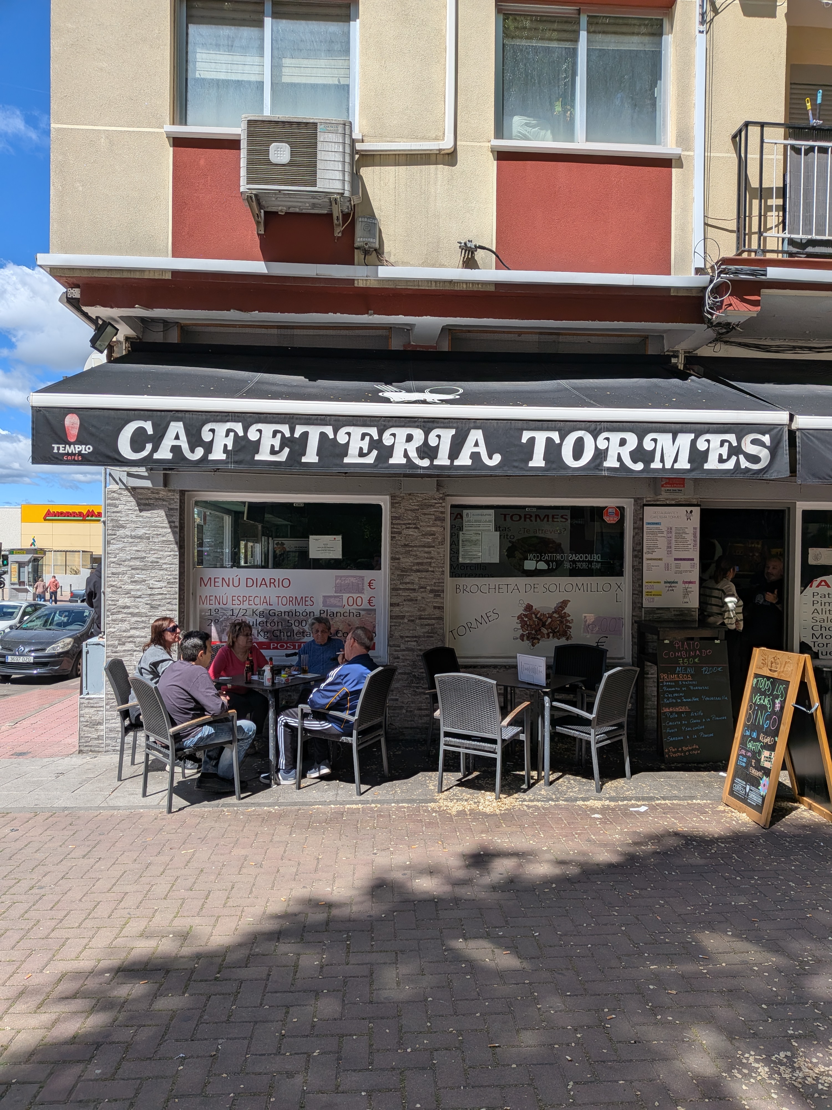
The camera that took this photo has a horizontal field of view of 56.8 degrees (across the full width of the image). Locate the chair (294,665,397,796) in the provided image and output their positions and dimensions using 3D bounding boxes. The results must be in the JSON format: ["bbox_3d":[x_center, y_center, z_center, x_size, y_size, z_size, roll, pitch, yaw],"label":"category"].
[{"bbox_3d":[-0.505,1.304,5.992,0.600,0.935,0.570,1,1,20],"label":"chair"}]

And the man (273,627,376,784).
[{"bbox_3d":[-0.710,1.151,6.064,0.830,1.235,0.540,1,1,18],"label":"man"}]

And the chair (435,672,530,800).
[{"bbox_3d":[0.474,1.271,5.598,0.575,0.880,0.585,1,1,30],"label":"chair"}]

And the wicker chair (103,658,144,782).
[{"bbox_3d":[-2.045,1.244,5.979,0.585,0.880,0.575,0,0,-11],"label":"wicker chair"}]

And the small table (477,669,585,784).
[{"bbox_3d":[0.895,1.351,6.145,0.660,0.720,0.660,1,1,33],"label":"small table"}]

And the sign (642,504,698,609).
[{"bbox_3d":[2.367,0.012,7.152,0.542,0.965,0.030,1,1,-3],"label":"sign"}]

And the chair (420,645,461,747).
[{"bbox_3d":[0.412,1.304,6.762,0.600,0.935,0.570,1,1,32],"label":"chair"}]

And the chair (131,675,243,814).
[{"bbox_3d":[-1.625,1.253,5.351,0.585,0.880,0.575,0,1,-43],"label":"chair"}]

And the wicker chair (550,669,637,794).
[{"bbox_3d":[1.347,1.277,5.889,0.575,0.880,0.585,0,1,-44],"label":"wicker chair"}]

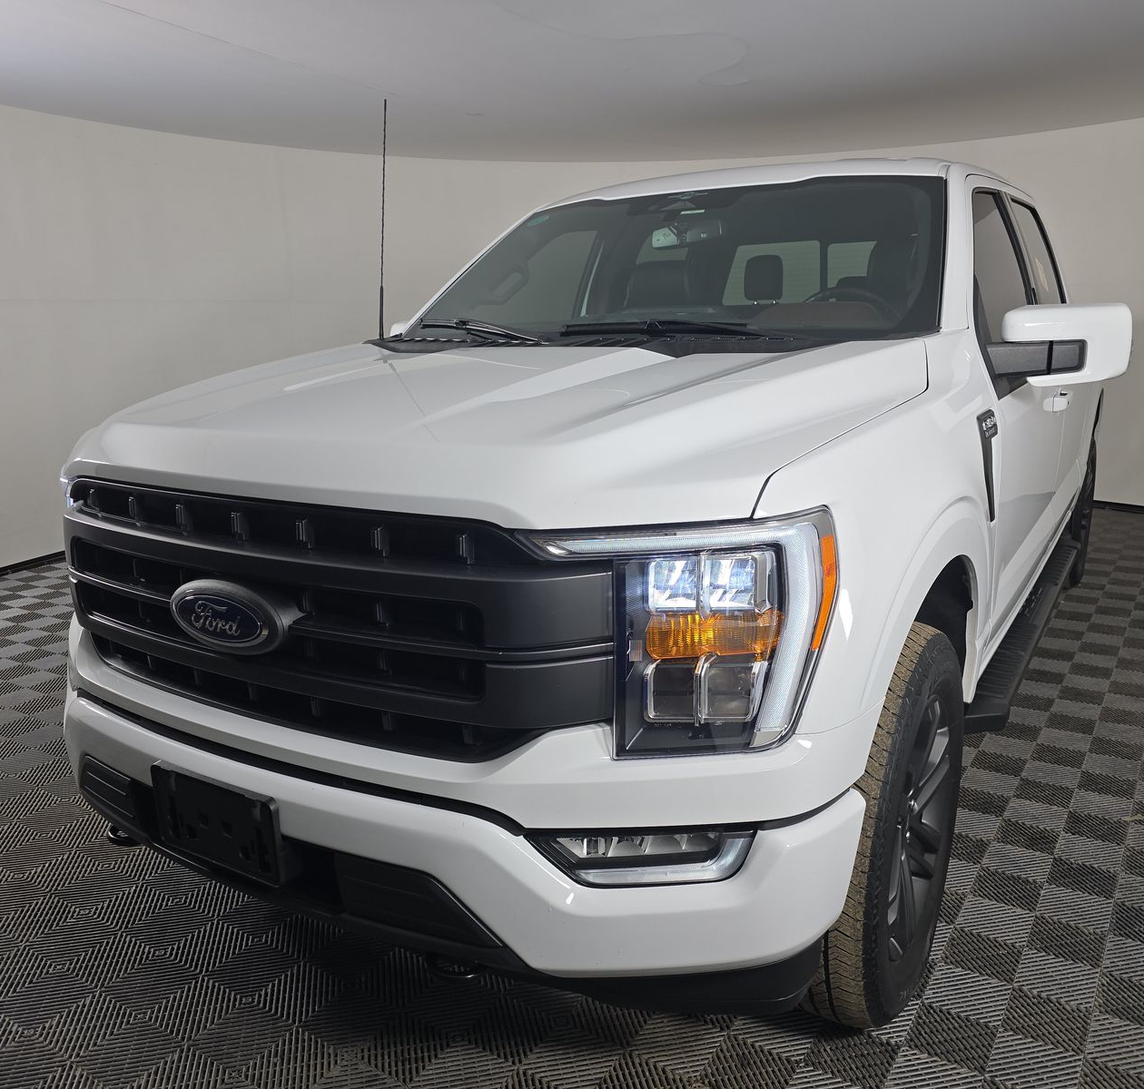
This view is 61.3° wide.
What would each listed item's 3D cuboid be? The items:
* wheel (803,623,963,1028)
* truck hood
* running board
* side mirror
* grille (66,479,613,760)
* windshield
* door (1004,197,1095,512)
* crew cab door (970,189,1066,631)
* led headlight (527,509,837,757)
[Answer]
[{"bbox_3d":[0.614,0.561,2.054,0.279,0.813,0.818,7,15,31],"label":"wheel"},{"bbox_3d":[-0.241,-0.303,2.101,1.774,0.265,1.303,7,15,31],"label":"truck hood"},{"bbox_3d":[1.676,0.258,3.568,0.196,0.113,2.127,7,15,31],"label":"running board"},{"bbox_3d":[1.272,-0.522,2.507,0.323,0.216,0.196,7,15,31],"label":"side mirror"},{"bbox_3d":[-0.543,0.092,1.681,1.352,0.382,0.186,7,15,31],"label":"grille"},{"bbox_3d":[0.261,-0.829,2.825,1.656,0.176,0.843,7,52,31],"label":"windshield"},{"bbox_3d":[1.846,-0.701,3.781,0.265,1.254,0.951,7,15,31],"label":"door"},{"bbox_3d":[1.293,-0.498,2.914,0.265,1.254,1.196,7,15,31],"label":"crew cab door"},{"bbox_3d":[0.179,0.128,1.406,0.387,0.367,0.323,7,15,31],"label":"led headlight"}]

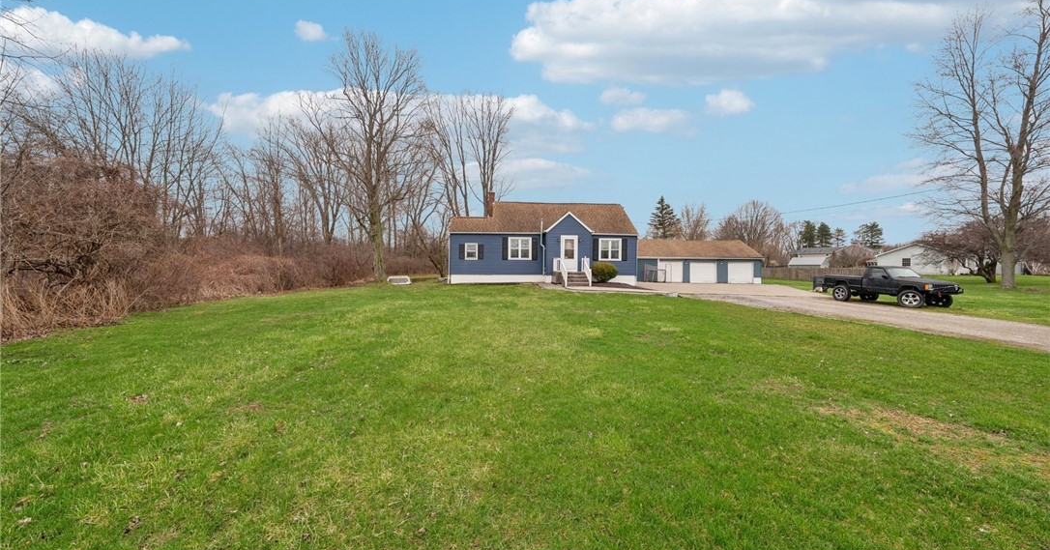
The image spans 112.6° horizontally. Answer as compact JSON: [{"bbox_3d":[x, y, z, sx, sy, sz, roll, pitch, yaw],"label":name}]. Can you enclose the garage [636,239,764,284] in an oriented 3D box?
[{"bbox_3d":[16.800,-1.661,38.000,13.200,4.600,7.600,0,1,-3],"label":"garage"}]

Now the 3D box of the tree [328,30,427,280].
[{"bbox_3d":[-11.381,-9.248,27.000,7.761,19.259,7.761,0,1,0],"label":"tree"}]

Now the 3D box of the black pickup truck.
[{"bbox_3d":[17.180,0.464,16.603,1.830,1.830,4.620,0,2,-6],"label":"black pickup truck"}]

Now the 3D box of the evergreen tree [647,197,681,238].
[{"bbox_3d":[20.228,-5.510,51.000,5.684,11.812,5.684,0,1,0],"label":"evergreen tree"}]

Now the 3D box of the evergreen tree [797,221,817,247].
[{"bbox_3d":[68.484,-6.760,85.000,4.934,13.259,4.934,0,1,0],"label":"evergreen tree"}]

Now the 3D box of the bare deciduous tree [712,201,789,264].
[{"bbox_3d":[37.102,-5.888,57.000,12.604,12.482,12.604,0,1,0],"label":"bare deciduous tree"}]

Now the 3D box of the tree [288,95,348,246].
[{"bbox_3d":[-20.064,-8.655,34.000,5.826,17.832,5.826,0,1,0],"label":"tree"}]

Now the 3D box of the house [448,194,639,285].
[{"bbox_3d":[1.100,-2.554,25.400,12.200,6.300,8.600,0,1,-3],"label":"house"}]

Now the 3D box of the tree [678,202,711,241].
[{"bbox_3d":[25.562,-5.302,53.000,4.981,11.365,4.981,0,1,0],"label":"tree"}]

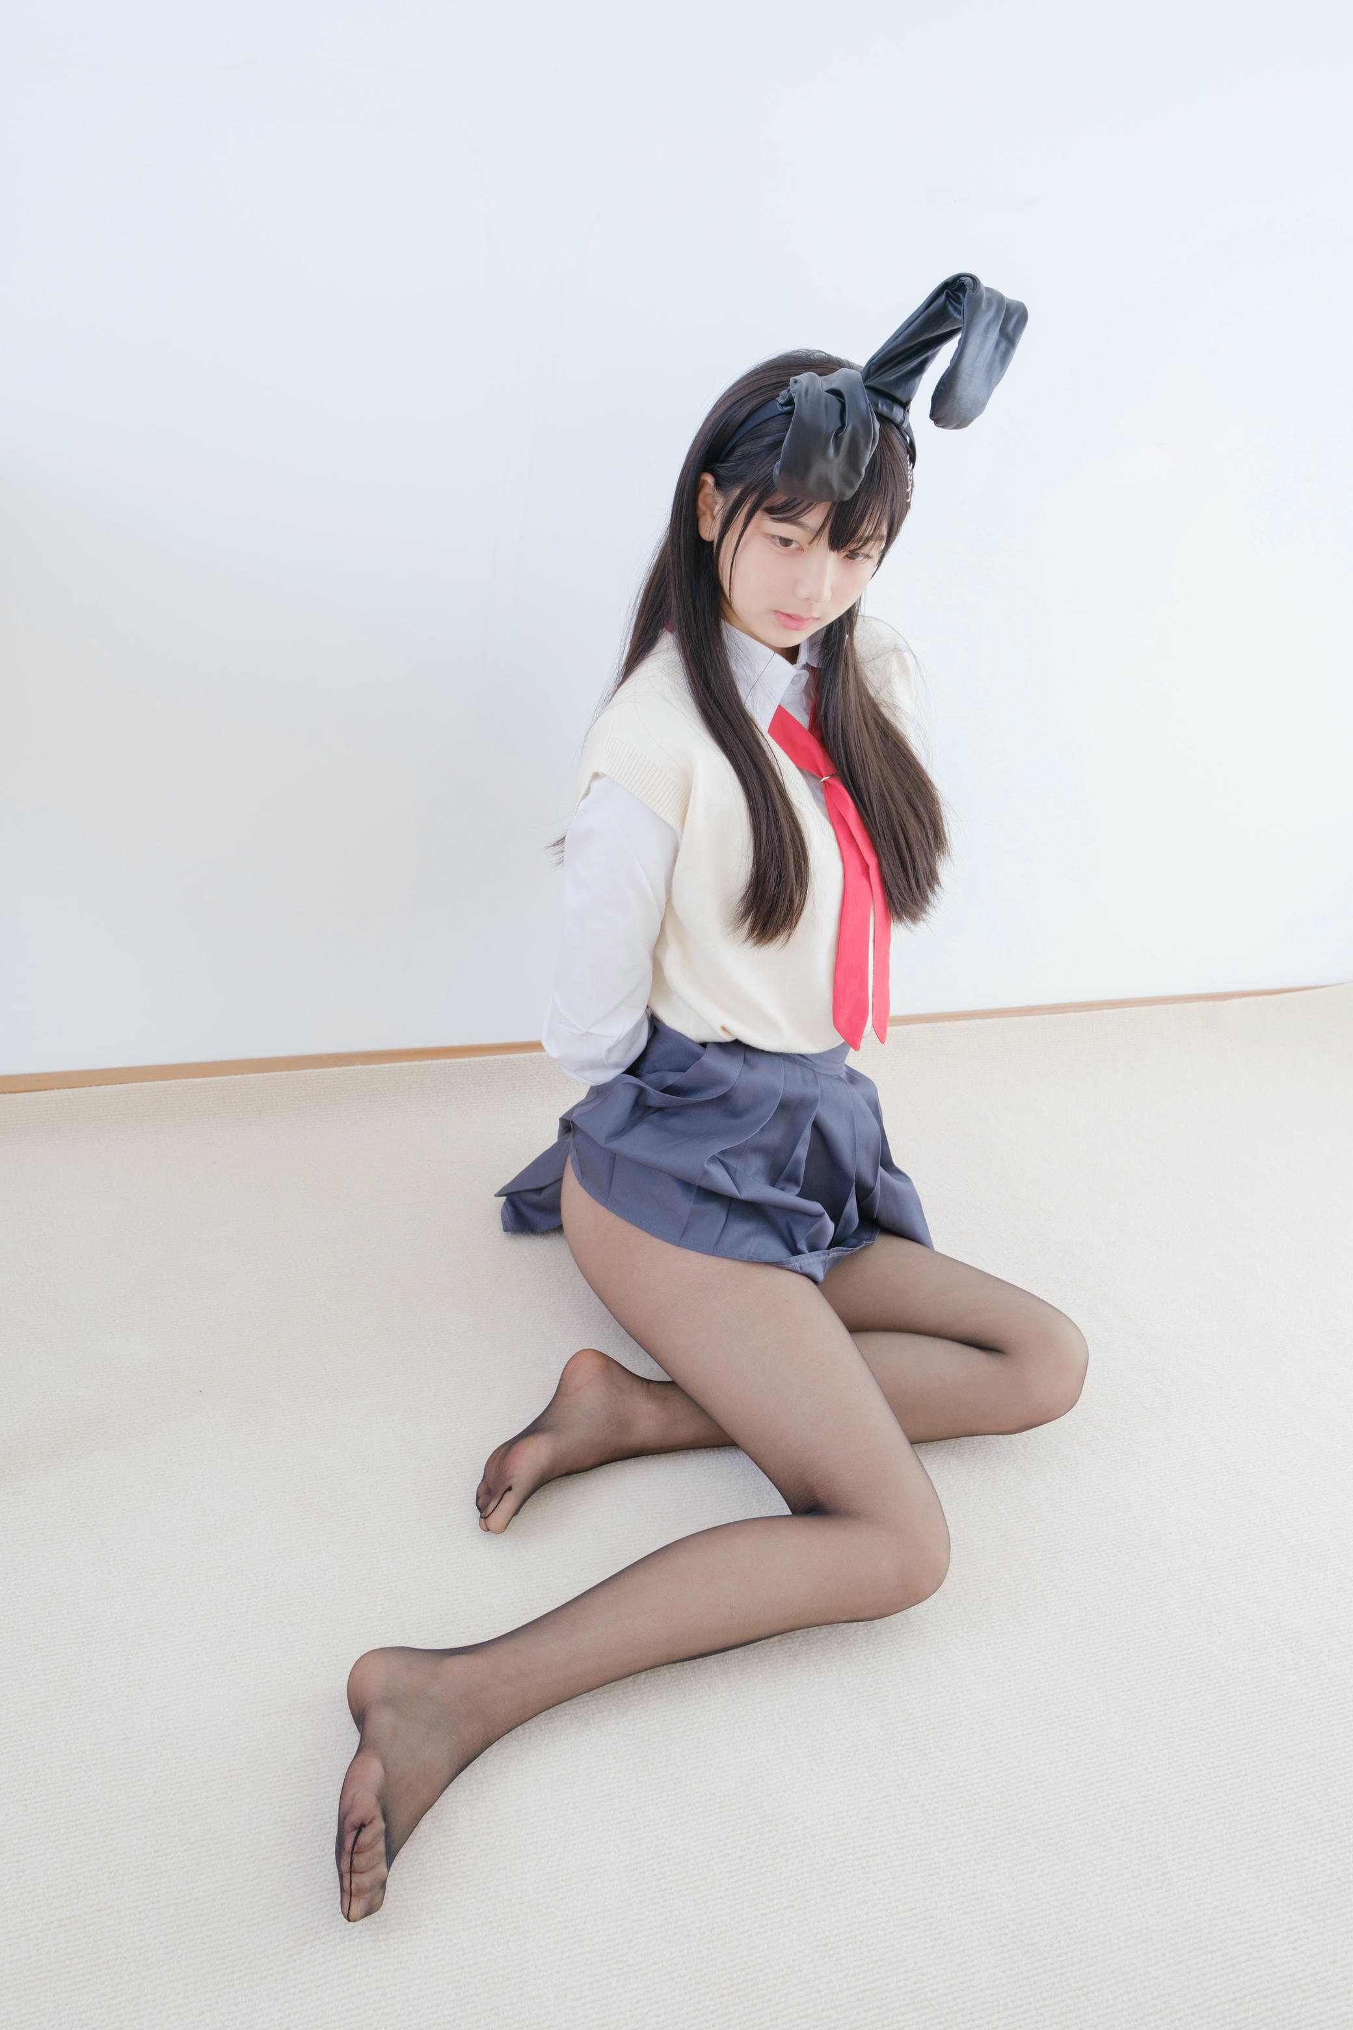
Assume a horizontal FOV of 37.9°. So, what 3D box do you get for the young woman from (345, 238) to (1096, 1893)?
[{"bbox_3d":[0.005,-0.049,1.494,0.854,0.981,0.618,-14,35,-39],"label":"young woman"}]

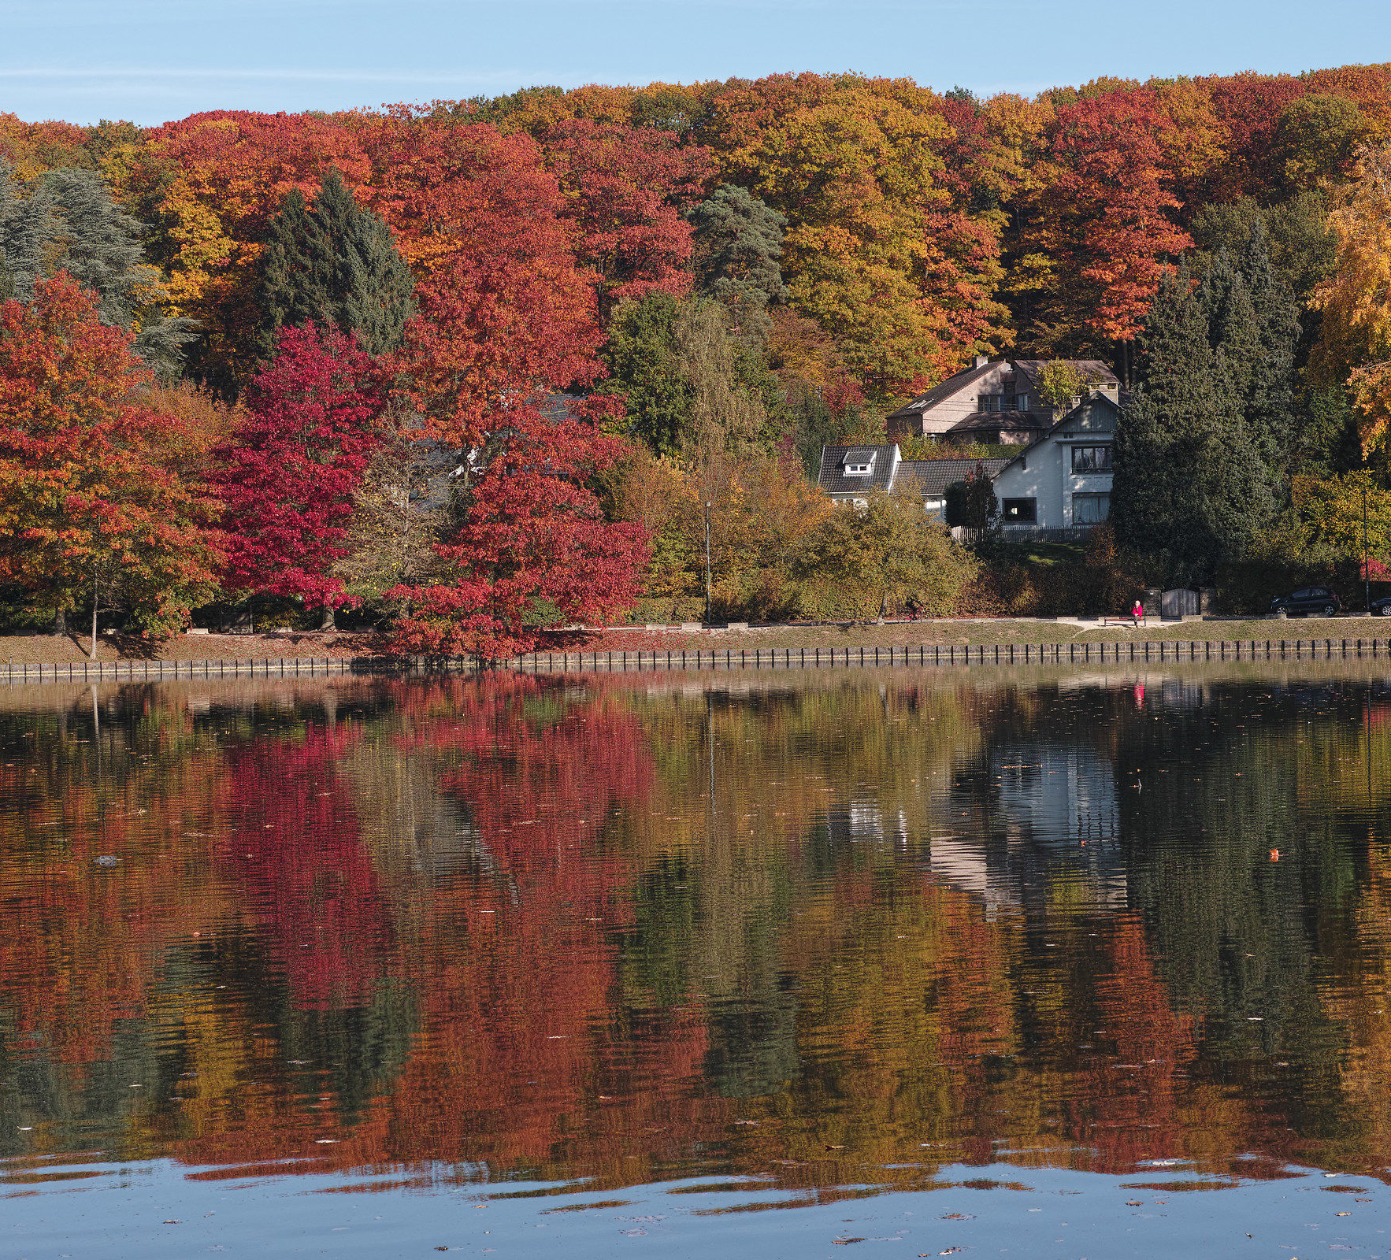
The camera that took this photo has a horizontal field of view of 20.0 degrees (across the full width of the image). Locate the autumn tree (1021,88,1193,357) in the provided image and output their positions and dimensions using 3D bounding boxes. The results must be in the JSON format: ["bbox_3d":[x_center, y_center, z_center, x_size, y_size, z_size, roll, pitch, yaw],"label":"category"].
[{"bbox_3d":[32.540,-30.980,311.000,13.370,23.690,12.500,-1,0,0],"label":"autumn tree"}]

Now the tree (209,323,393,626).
[{"bbox_3d":[-19.480,-7.590,194.500,8.940,15.180,8.600,-1,0,0],"label":"tree"}]

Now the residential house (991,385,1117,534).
[{"bbox_3d":[22.588,-10.298,242.000,8.720,8.630,10.000,-1,0,2],"label":"residential house"}]

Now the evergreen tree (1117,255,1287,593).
[{"bbox_3d":[27.052,-10.870,212.000,9.240,17.330,9.000,-1,0,0],"label":"evergreen tree"}]

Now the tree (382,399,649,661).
[{"bbox_3d":[-8.085,-4.466,181.000,12.100,12.010,11.500,-1,0,0],"label":"tree"}]

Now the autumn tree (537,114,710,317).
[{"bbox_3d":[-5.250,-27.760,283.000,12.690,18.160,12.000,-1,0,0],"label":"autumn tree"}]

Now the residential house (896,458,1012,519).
[{"bbox_3d":[15.883,-8.340,240.000,6.920,4.000,6.500,-1,0,10],"label":"residential house"}]

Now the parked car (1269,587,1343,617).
[{"bbox_3d":[29.600,-1.360,191.000,3.500,1.460,1.630,-1,0,14],"label":"parked car"}]

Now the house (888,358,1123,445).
[{"bbox_3d":[23.275,-16.633,292.000,15.780,6.530,9.500,-1,0,-21],"label":"house"}]

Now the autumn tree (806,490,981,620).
[{"bbox_3d":[9.600,-3.600,194.000,8.340,6.480,7.800,-1,0,0],"label":"autumn tree"}]

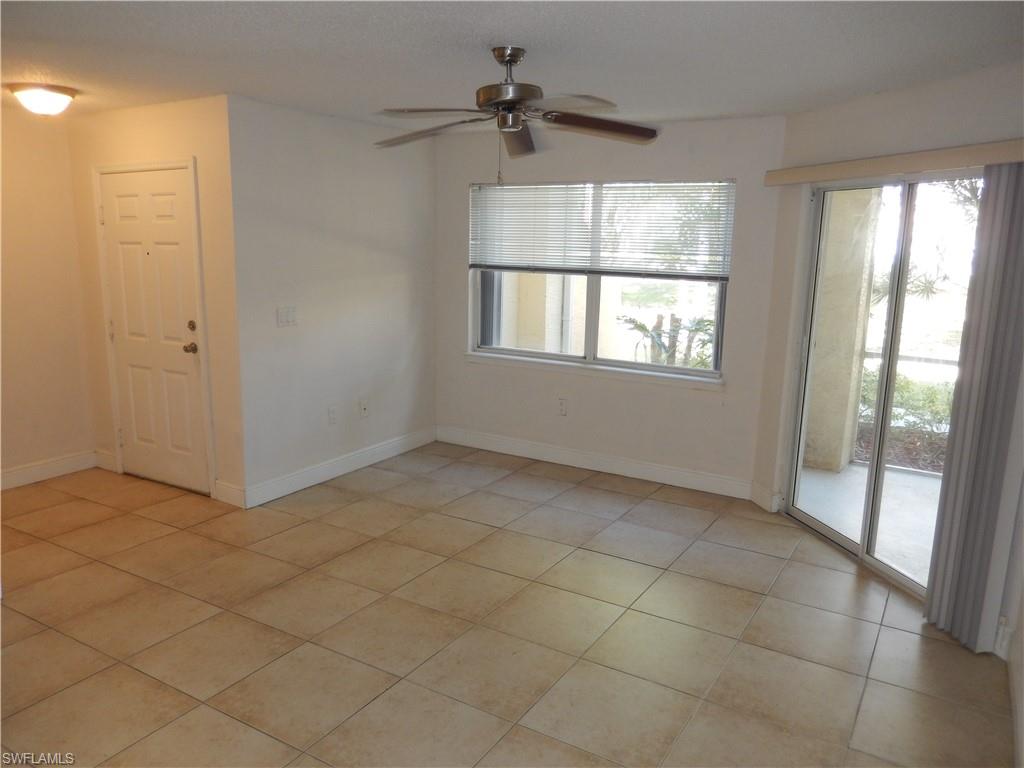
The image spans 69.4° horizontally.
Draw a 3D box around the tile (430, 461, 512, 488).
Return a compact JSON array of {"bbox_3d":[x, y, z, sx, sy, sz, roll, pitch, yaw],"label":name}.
[{"bbox_3d":[-0.323,0.665,5.318,0.497,0.010,0.497,7,12,30],"label":"tile"}]

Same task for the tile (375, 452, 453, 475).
[{"bbox_3d":[-0.747,0.603,5.549,0.485,0.010,0.492,7,12,31],"label":"tile"}]

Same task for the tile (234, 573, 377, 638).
[{"bbox_3d":[-0.924,0.998,3.363,0.492,0.010,0.492,7,12,31],"label":"tile"}]

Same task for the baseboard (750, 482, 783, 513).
[{"bbox_3d":[1.624,0.733,4.777,0.018,0.126,0.244,0,10,-9],"label":"baseboard"}]

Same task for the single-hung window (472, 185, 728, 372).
[{"bbox_3d":[0.561,-0.796,5.336,2.030,1.280,0.110,7,12,31],"label":"single-hung window"}]

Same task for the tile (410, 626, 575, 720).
[{"bbox_3d":[-0.072,1.105,2.857,0.492,0.012,0.492,7,12,31],"label":"tile"}]

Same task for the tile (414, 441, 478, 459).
[{"bbox_3d":[-0.539,0.544,5.989,0.438,0.010,0.374,7,12,30],"label":"tile"}]

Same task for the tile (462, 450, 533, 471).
[{"bbox_3d":[-0.110,0.601,5.698,0.500,0.010,0.355,7,12,30],"label":"tile"}]

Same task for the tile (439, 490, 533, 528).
[{"bbox_3d":[-0.149,0.782,4.627,0.492,0.010,0.492,7,12,31],"label":"tile"}]

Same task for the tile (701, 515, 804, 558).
[{"bbox_3d":[1.404,0.884,4.338,0.498,0.010,0.500,7,12,30],"label":"tile"}]

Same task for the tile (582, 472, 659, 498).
[{"bbox_3d":[0.767,0.703,5.151,0.492,0.010,0.375,7,12,31],"label":"tile"}]

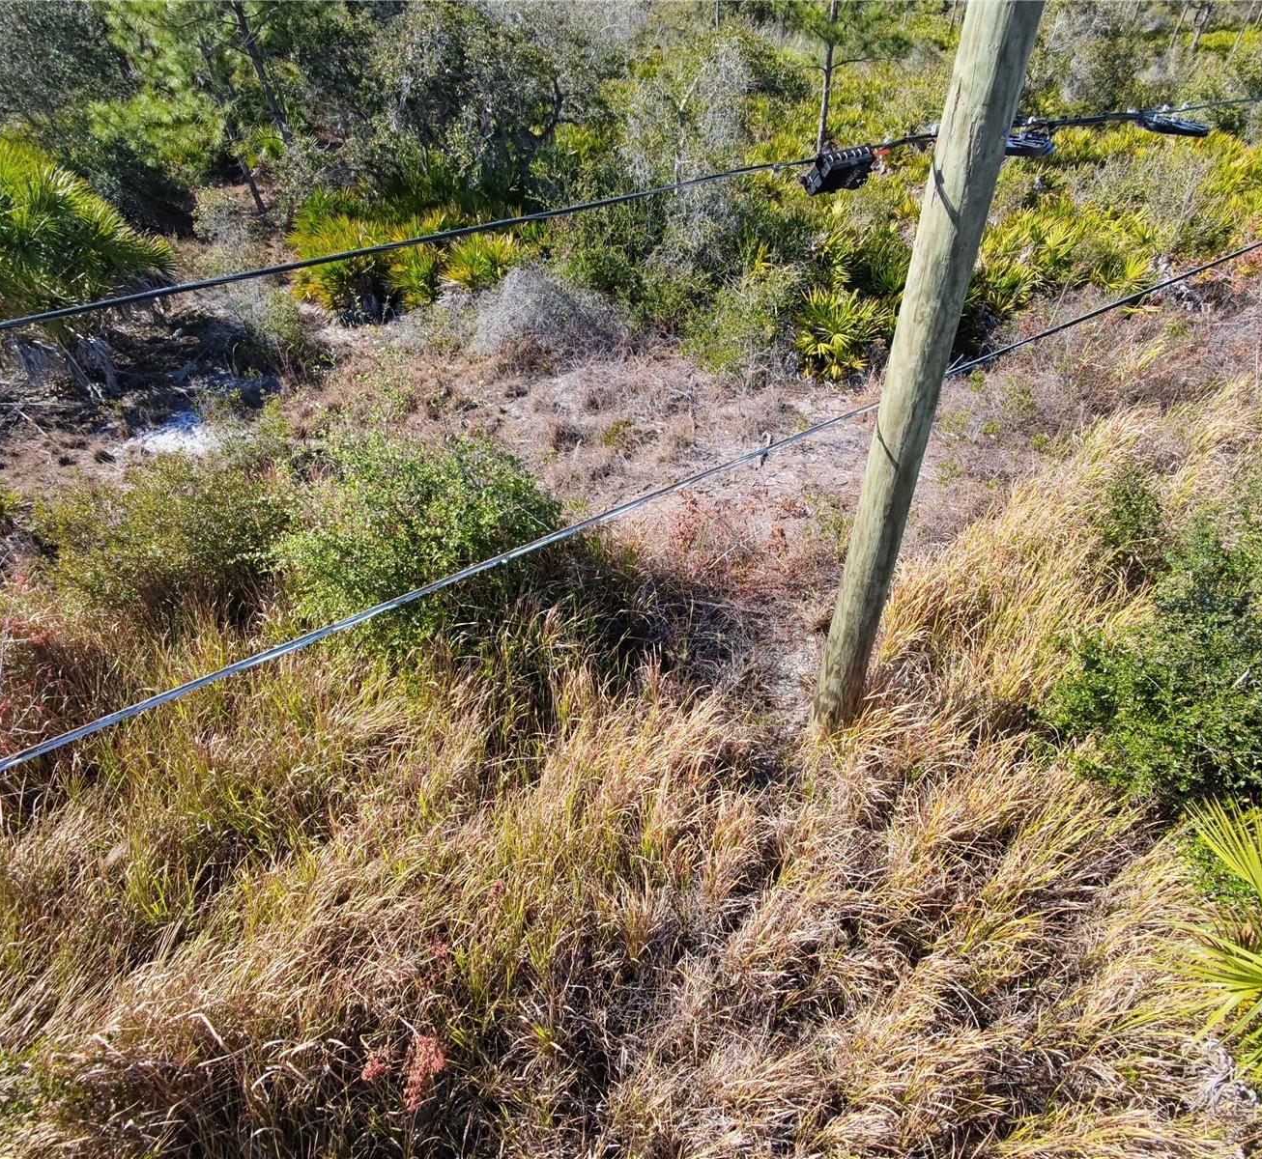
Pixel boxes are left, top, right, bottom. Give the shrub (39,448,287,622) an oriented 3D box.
[{"bbox_3d":[-3.950,-0.320,6.120,1.900,1.350,1.750,-1,39,0],"label":"shrub"}]

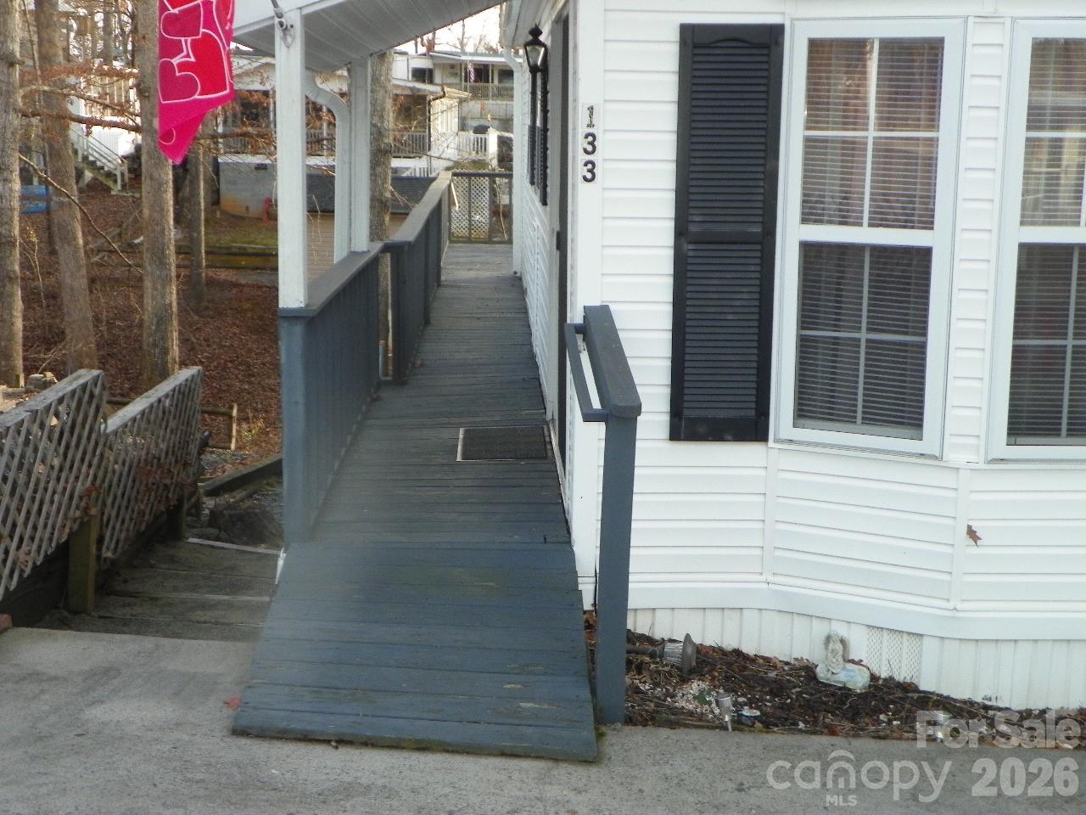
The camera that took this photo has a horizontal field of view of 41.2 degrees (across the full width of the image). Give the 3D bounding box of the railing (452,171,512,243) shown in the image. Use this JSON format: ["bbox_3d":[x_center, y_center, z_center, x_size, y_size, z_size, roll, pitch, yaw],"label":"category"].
[{"bbox_3d":[-0.895,-2.924,21.207,0.970,1.045,0.120,0,11,-2],"label":"railing"}]

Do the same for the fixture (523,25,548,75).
[{"bbox_3d":[-0.036,-1.929,7.831,0.150,0.275,0.140,0,11,-2],"label":"fixture"}]

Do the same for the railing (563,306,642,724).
[{"bbox_3d":[0.185,0.310,4.873,0.174,1.200,1.150,0,11,-2],"label":"railing"}]

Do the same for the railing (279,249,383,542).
[{"bbox_3d":[-0.982,-0.260,7.333,0.150,0.915,3.740,0,11,-2],"label":"railing"}]

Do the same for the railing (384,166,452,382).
[{"bbox_3d":[-1.168,-1.787,15.178,0.210,1.000,12.200,0,11,-2],"label":"railing"}]

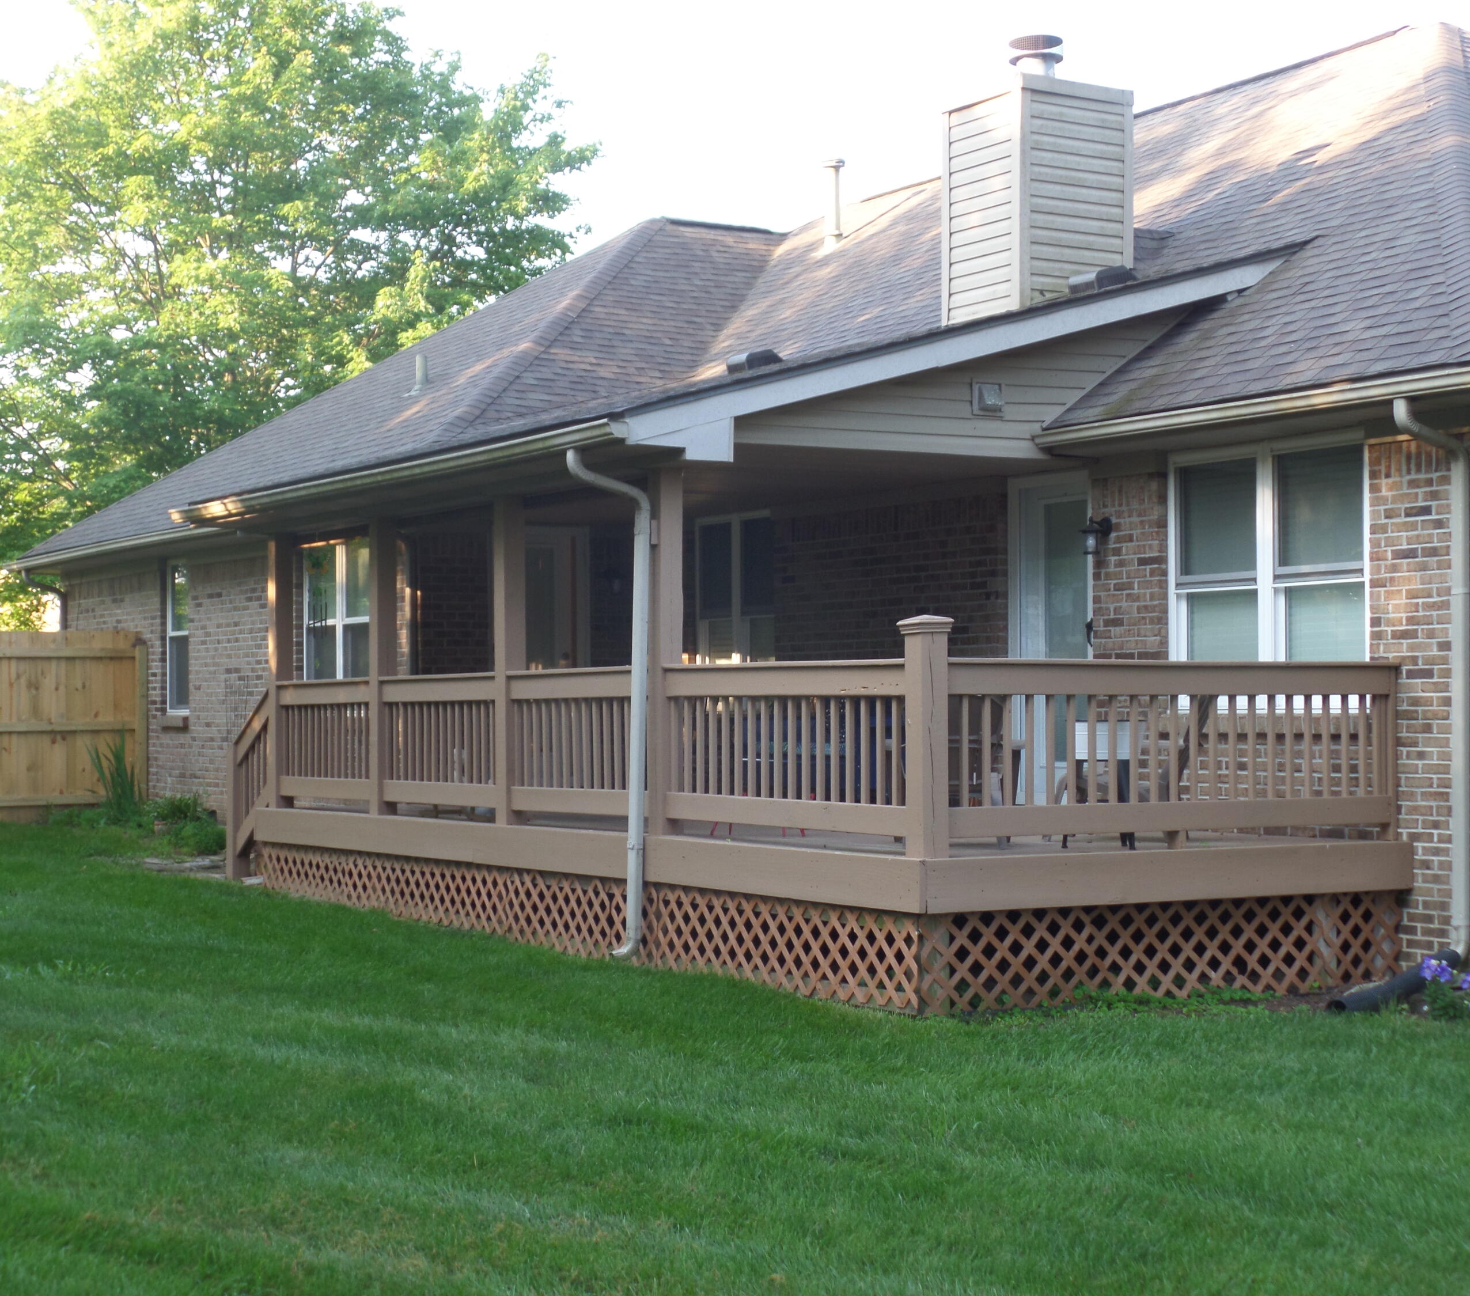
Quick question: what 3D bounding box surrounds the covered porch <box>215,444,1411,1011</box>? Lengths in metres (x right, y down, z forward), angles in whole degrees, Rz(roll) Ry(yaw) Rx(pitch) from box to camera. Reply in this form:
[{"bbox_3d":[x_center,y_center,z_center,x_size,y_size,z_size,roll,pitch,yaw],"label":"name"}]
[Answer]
[{"bbox_3d":[-0.215,0.348,16.249,3.000,2.832,9.022,1,-2,-31],"label":"covered porch"}]

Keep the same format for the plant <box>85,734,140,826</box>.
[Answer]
[{"bbox_3d":[-5.849,1.226,24.293,0.504,0.837,0.504,1,-2,-31],"label":"plant"}]

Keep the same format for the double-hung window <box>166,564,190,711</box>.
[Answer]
[{"bbox_3d":[-5.211,-0.087,24.481,0.101,1.452,0.806,1,-2,-31],"label":"double-hung window"}]

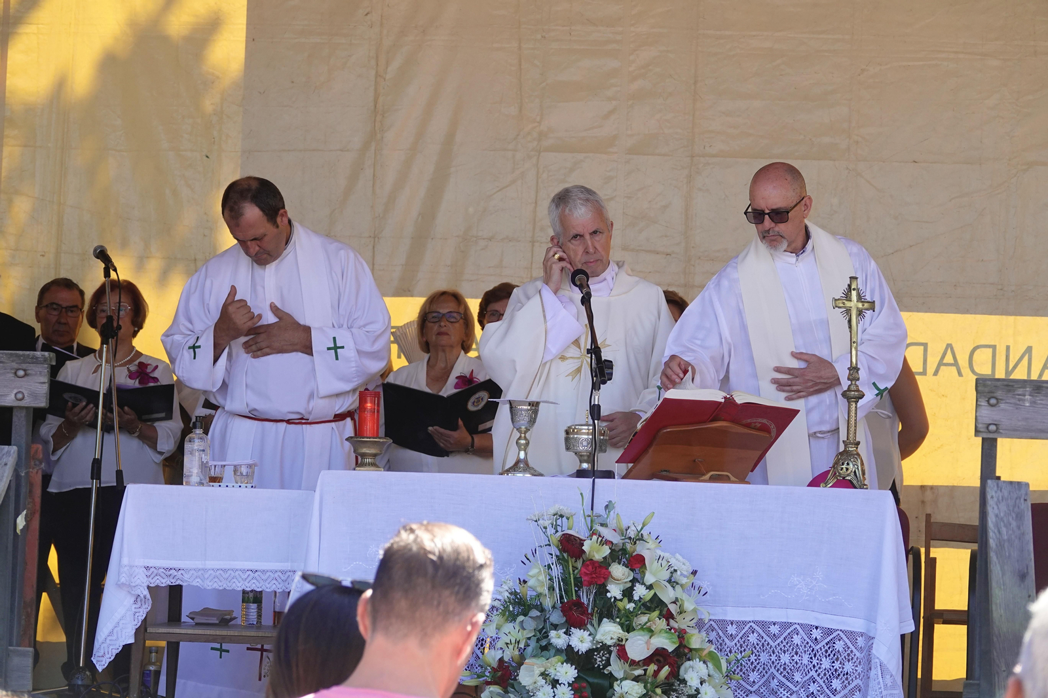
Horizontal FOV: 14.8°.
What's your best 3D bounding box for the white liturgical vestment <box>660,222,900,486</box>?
[{"bbox_3d":[0.710,0.369,11.371,0.680,1.450,0.480,1,-2,11],"label":"white liturgical vestment"}]

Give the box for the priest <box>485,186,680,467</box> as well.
[{"bbox_3d":[0.122,0.388,11.366,0.550,1.700,0.450,2,-2,6],"label":"priest"}]

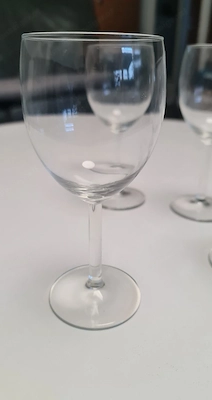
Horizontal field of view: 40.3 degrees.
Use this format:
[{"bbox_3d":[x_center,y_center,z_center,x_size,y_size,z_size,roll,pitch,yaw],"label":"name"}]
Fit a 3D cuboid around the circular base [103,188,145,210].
[{"bbox_3d":[0.016,-0.008,0.387,0.072,0.010,0.072,0,27,0],"label":"circular base"}]

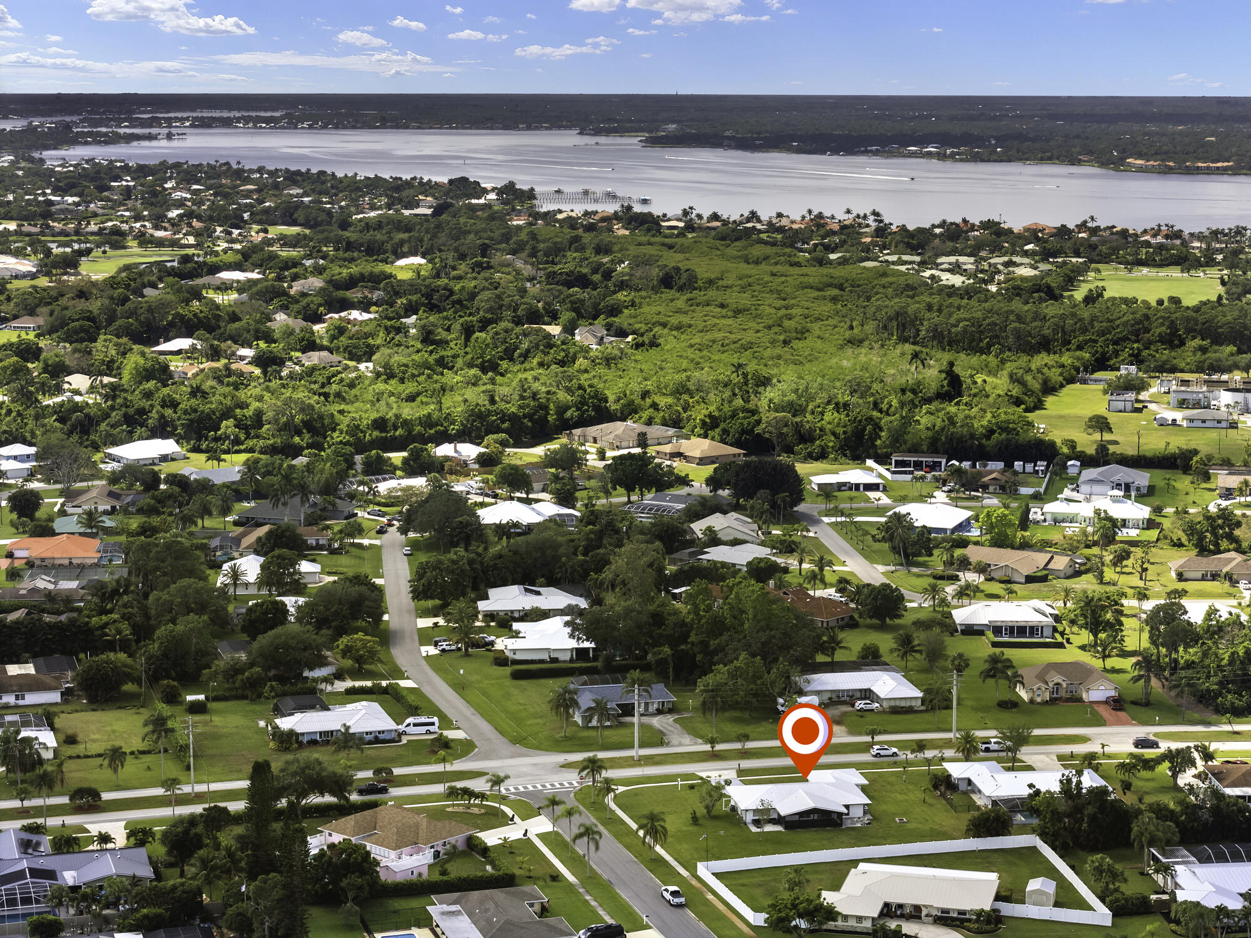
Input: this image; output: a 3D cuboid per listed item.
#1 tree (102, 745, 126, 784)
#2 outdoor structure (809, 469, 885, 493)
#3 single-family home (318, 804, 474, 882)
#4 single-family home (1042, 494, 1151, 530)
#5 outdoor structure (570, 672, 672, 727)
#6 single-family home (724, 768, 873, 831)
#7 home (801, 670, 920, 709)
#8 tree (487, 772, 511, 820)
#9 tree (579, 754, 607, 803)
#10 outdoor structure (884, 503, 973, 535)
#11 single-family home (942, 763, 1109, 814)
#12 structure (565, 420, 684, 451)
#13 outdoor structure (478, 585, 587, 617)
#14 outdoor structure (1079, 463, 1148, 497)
[{"bbox_3d":[-83.870,48.210,414.550,4.100,6.600,4.100,0,9,0],"label":"tree"},{"bbox_3d":[63.597,2.717,730.109,20.356,4.900,16.159,0,9,-4],"label":"outdoor structure"},{"bbox_3d":[-34.184,54.241,380.572,18.800,5.500,16.800,8,12,43],"label":"single-family home"},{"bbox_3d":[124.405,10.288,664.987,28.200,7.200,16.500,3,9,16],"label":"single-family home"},{"bbox_3d":[-0.825,42.422,470.887,20.712,4.600,23.961,-2,9,-13],"label":"outdoor structure"},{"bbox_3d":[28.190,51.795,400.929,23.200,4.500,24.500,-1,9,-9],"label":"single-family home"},{"bbox_3d":[43.103,40.970,471.952,21.700,4.500,19.500,-2,9,-12],"label":"home"},{"bbox_3d":[-19.822,51.088,394.399,3.900,7.620,3.900,0,9,0],"label":"tree"},{"bbox_3d":[-5.138,50.180,409.293,4.500,7.888,4.500,0,9,0],"label":"tree"},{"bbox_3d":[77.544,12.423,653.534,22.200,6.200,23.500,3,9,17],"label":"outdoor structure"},{"bbox_3d":[66.038,50.893,416.146,23.657,4.700,20.306,-1,9,-6],"label":"single-family home"},{"bbox_3d":[-0.270,-12.040,808.550,29.500,6.700,29.500,-7,11,-37],"label":"structure"},{"bbox_3d":[-20.510,28.340,549.820,23.570,5.200,21.910,-1,9,-6],"label":"outdoor structure"},{"bbox_3d":[141.383,2.179,730.065,19.725,6.300,24.953,2,9,12],"label":"outdoor structure"}]

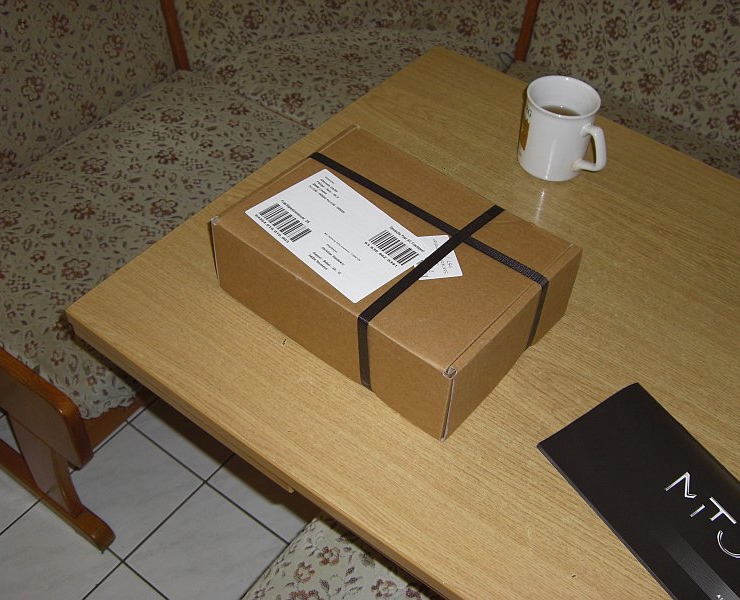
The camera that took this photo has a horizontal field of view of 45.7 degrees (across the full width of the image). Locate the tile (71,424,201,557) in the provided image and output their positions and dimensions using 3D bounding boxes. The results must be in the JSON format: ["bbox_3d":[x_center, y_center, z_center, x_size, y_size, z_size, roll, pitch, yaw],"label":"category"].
[{"bbox_3d":[-0.433,0.338,1.559,0.200,0.010,0.200,30,52,22],"label":"tile"}]

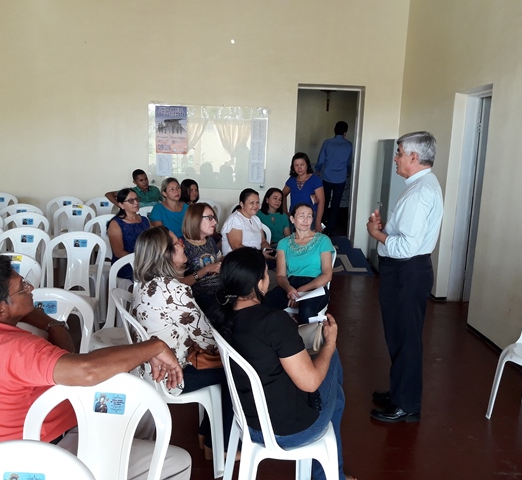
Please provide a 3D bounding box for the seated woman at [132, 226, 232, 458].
[{"bbox_3d":[-0.349,0.510,2.484,0.720,1.180,0.500,-1,10,-19],"label":"seated woman"}]

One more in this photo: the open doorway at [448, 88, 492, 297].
[{"bbox_3d":[2.018,-0.332,5.005,0.200,2.160,0.900,2,10,-2],"label":"open doorway"}]

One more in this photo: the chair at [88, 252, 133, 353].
[{"bbox_3d":[-0.694,0.555,3.043,0.440,0.885,0.520,0,10,-9],"label":"chair"}]

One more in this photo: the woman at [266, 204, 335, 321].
[{"bbox_3d":[0.213,0.333,3.681,0.520,1.155,0.780,5,11,14],"label":"woman"}]

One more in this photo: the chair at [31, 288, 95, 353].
[{"bbox_3d":[-0.935,0.701,2.188,0.440,0.885,0.520,0,10,-12],"label":"chair"}]

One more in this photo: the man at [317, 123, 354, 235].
[{"bbox_3d":[1.114,-0.902,7.750,0.540,1.680,0.420,2,10,3],"label":"man"}]

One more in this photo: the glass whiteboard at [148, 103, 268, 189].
[{"bbox_3d":[-0.715,-1.245,7.008,1.608,1.100,0.030,2,10,-1],"label":"glass whiteboard"}]

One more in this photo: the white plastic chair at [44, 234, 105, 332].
[{"bbox_3d":[-1.328,0.422,3.660,0.440,0.885,0.520,0,10,-12],"label":"white plastic chair"}]

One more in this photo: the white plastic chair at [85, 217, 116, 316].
[{"bbox_3d":[-1.455,0.233,4.645,0.440,0.879,0.490,4,10,8],"label":"white plastic chair"}]

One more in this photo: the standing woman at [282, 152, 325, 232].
[{"bbox_3d":[0.398,-0.163,5.515,0.480,1.530,0.300,5,10,15],"label":"standing woman"}]

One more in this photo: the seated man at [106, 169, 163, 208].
[{"bbox_3d":[-1.381,-0.172,5.889,0.620,1.255,0.780,-1,10,-16],"label":"seated man"}]

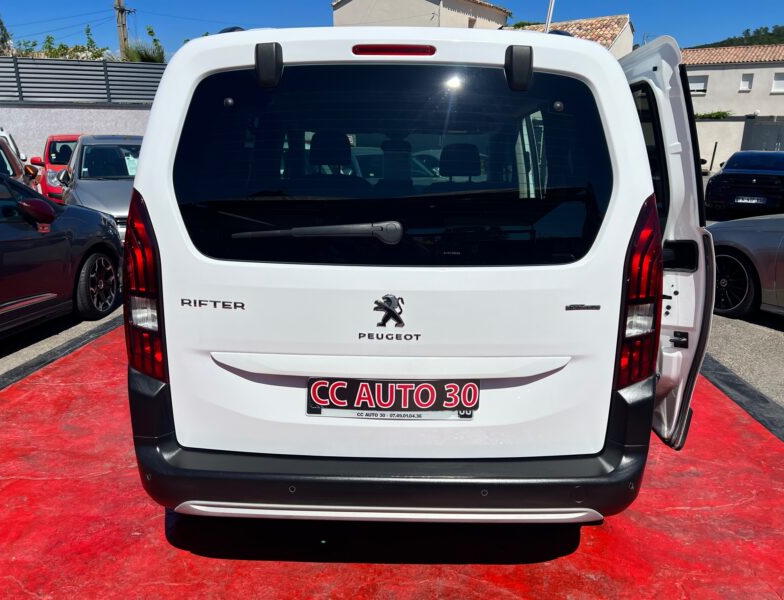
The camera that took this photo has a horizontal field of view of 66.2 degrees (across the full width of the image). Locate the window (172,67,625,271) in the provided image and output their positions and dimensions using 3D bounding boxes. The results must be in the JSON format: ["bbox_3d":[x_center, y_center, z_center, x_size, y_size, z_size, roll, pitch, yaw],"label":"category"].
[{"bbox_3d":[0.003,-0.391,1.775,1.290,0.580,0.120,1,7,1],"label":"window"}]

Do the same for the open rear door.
[{"bbox_3d":[0.948,-0.241,2.428,0.280,1.400,0.980,1,15,1],"label":"open rear door"}]

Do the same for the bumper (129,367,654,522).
[{"bbox_3d":[-0.006,0.436,2.013,1.780,0.440,0.390,1,15,1],"label":"bumper"}]

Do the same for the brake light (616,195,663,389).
[{"bbox_3d":[0.784,-0.039,1.905,0.190,0.610,0.240,1,15,1],"label":"brake light"}]

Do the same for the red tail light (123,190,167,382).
[{"bbox_3d":[-0.785,-0.061,1.922,0.190,0.610,0.240,1,15,1],"label":"red tail light"}]

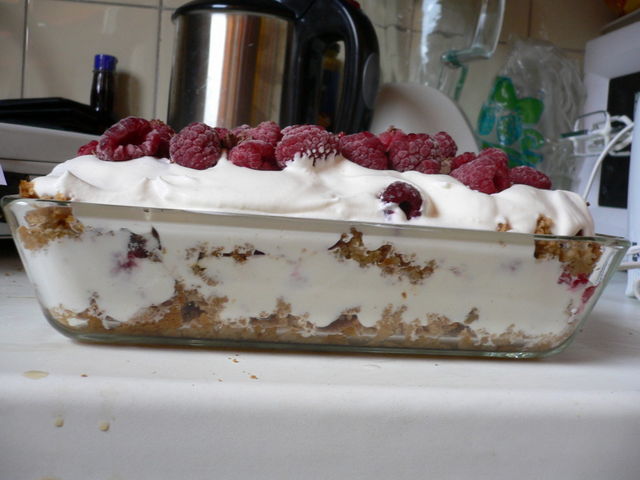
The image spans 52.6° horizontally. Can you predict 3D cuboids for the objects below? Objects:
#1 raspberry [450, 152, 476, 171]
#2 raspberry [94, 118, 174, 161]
[{"bbox_3d":[0.073,-0.034,0.312,0.020,0.018,0.020,3,3,-6],"label":"raspberry"},{"bbox_3d":[-0.082,-0.044,0.285,0.030,0.021,0.023,3,1,-6],"label":"raspberry"}]

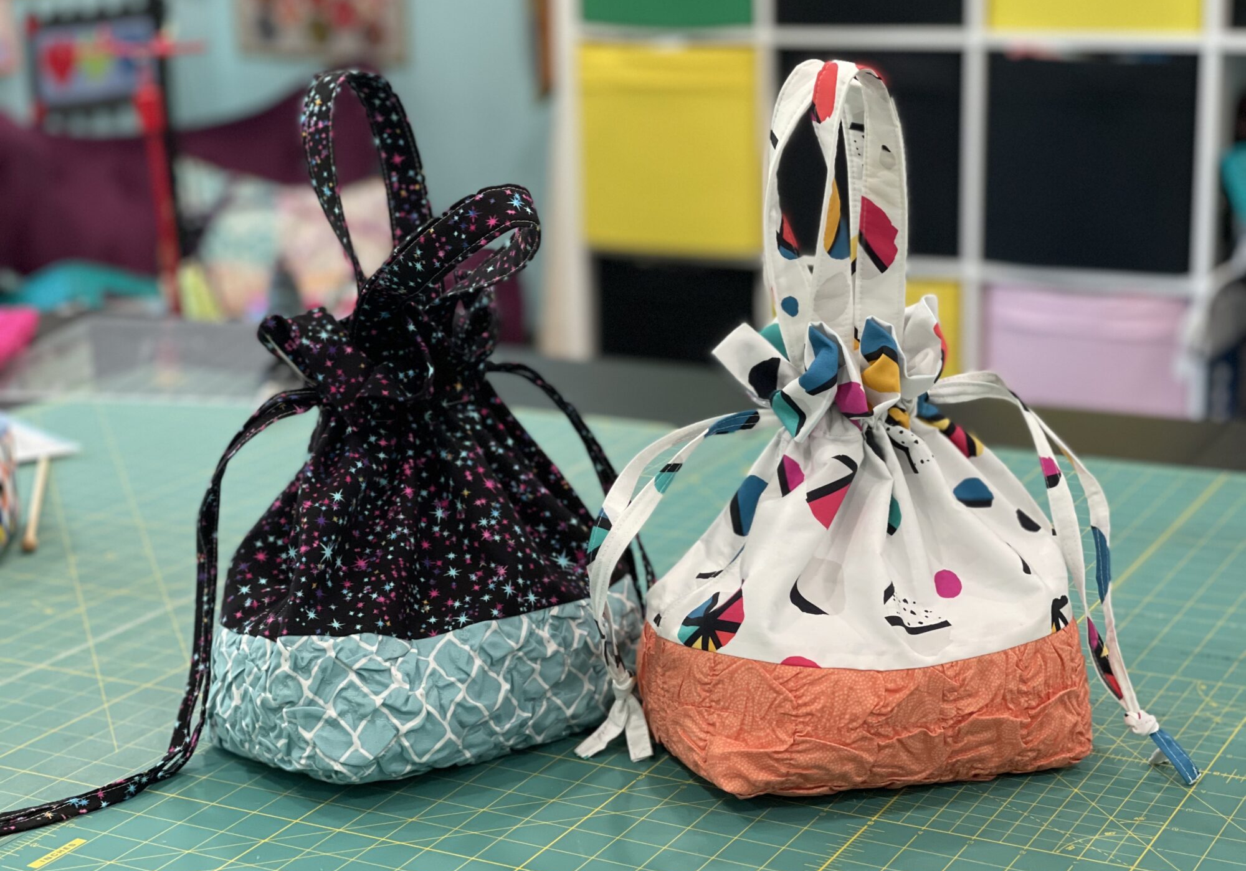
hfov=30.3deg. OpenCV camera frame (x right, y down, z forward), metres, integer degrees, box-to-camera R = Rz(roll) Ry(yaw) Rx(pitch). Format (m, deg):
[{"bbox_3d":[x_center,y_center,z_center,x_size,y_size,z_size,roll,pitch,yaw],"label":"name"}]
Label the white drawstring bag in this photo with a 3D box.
[{"bbox_3d":[0.127,-0.010,1.177,0.306,0.356,0.150,-2,15,-6],"label":"white drawstring bag"}]

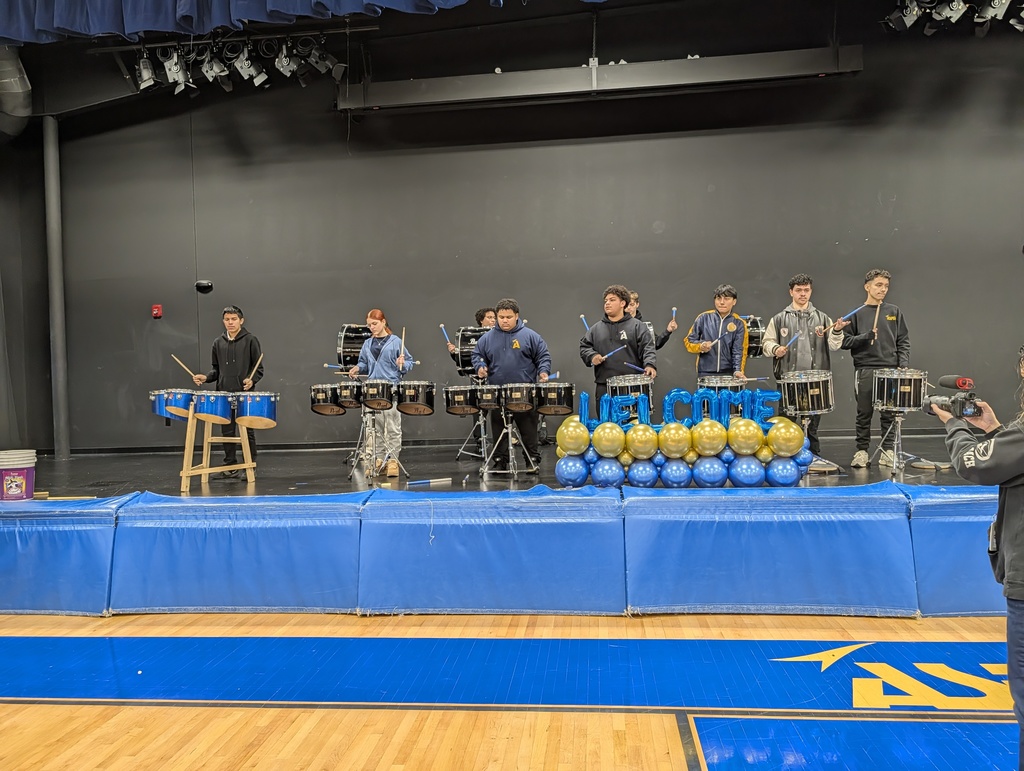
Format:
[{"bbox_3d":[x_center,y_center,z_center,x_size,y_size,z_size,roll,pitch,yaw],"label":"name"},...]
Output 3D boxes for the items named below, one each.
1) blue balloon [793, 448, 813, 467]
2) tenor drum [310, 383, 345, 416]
[{"bbox_3d":[2.046,0.504,5.000,0.140,0.130,0.140,-2,0,7],"label":"blue balloon"},{"bbox_3d":[-1.631,0.129,6.320,0.325,0.280,0.325,-2,0,12],"label":"tenor drum"}]

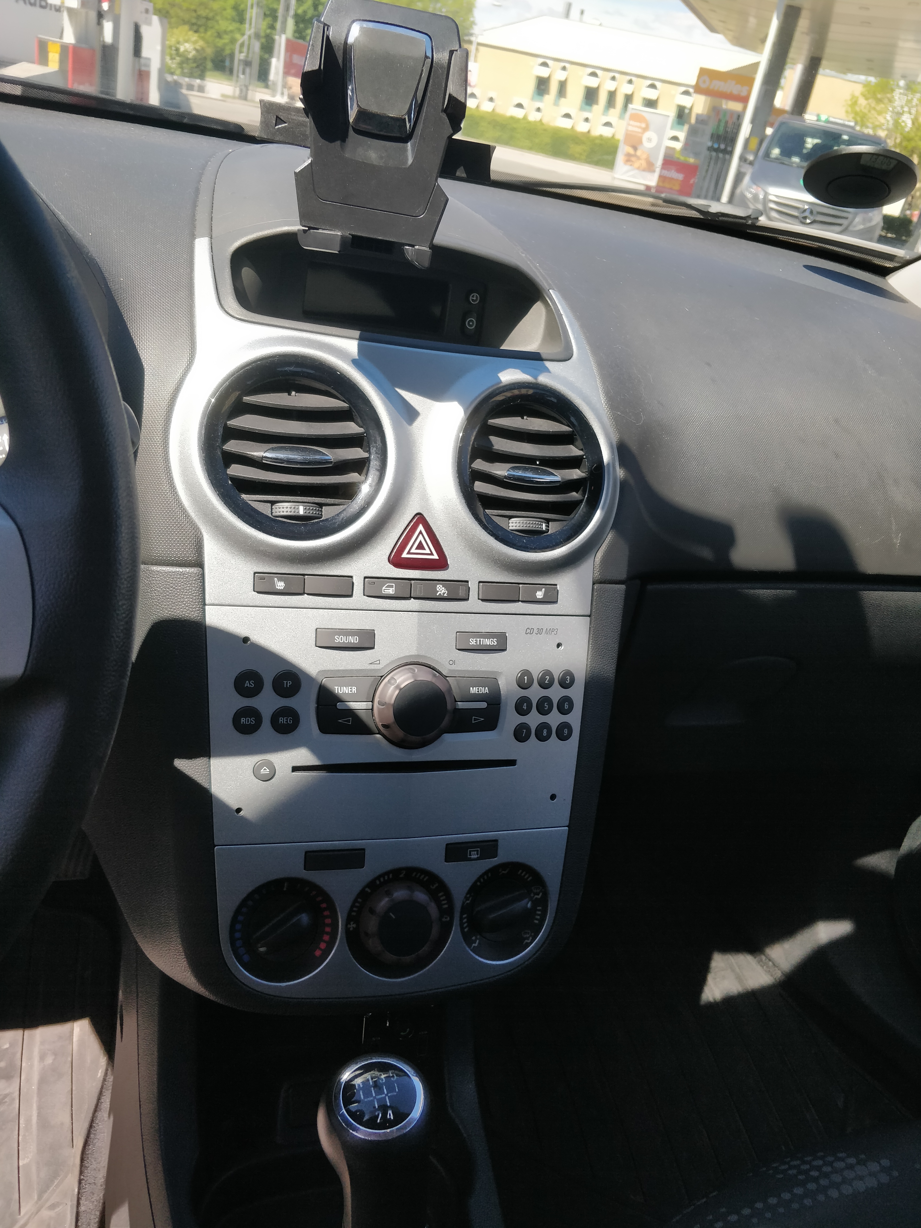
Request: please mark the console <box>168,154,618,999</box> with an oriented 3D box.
[{"bbox_3d":[-0.044,-0.053,0.521,0.253,0.525,0.166,2,-1,-18],"label":"console"}]

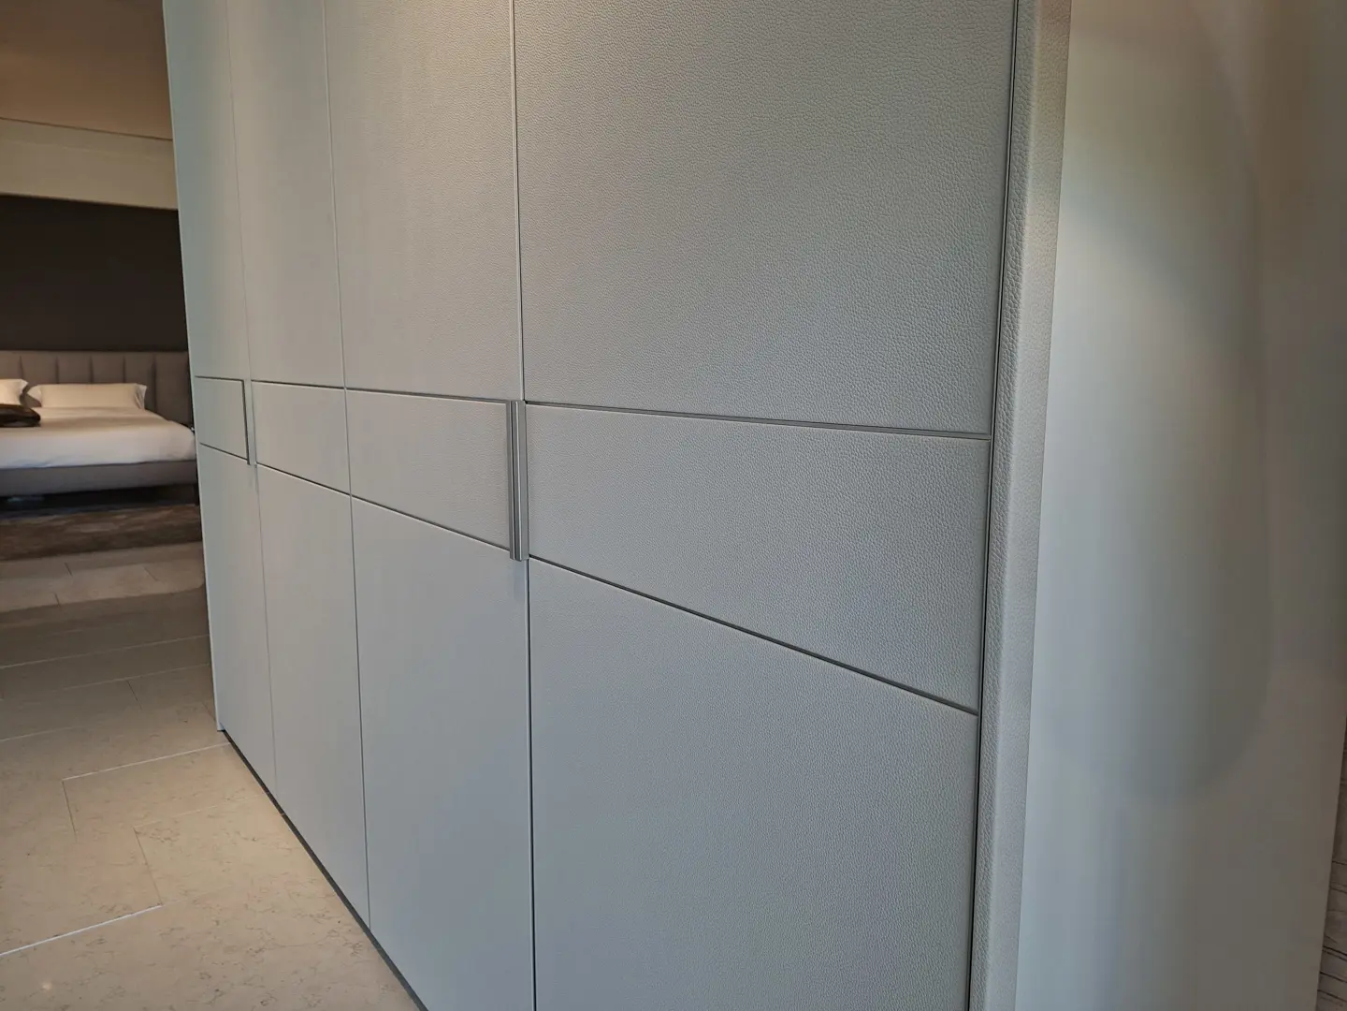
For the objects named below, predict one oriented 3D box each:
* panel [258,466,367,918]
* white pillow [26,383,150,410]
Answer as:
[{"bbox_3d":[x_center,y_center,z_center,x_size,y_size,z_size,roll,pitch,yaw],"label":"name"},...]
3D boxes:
[{"bbox_3d":[-0.697,0.322,1.744,0.030,0.762,0.599,-6,11,-38],"label":"panel"},{"bbox_3d":[-5.013,-0.931,7.648,0.840,0.220,0.420,-6,11,-38],"label":"white pillow"}]

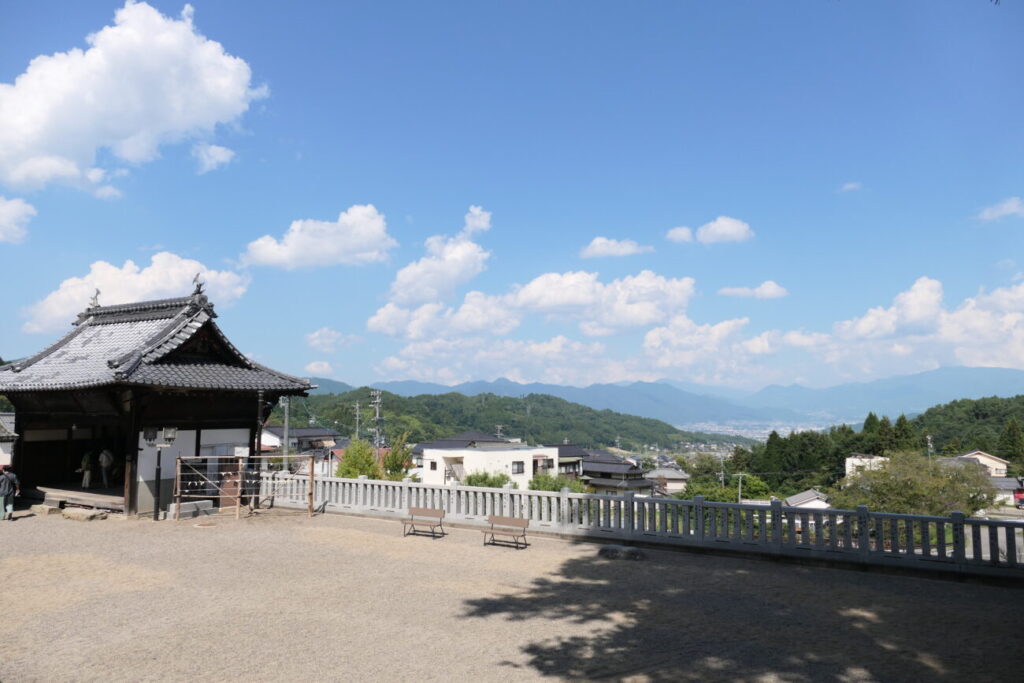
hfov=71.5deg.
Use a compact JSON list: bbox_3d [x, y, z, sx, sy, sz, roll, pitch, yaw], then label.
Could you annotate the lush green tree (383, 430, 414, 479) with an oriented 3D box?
[{"bbox_3d":[-6.863,8.039,42.432,2.000,5.300,2.000,0,-5,0],"label":"lush green tree"}]

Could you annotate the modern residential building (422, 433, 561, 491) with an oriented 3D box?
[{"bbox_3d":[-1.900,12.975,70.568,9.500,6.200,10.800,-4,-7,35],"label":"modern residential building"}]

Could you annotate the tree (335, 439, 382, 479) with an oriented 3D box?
[{"bbox_3d":[-8.773,8.134,40.414,2.600,5.200,2.500,0,-5,0],"label":"tree"}]

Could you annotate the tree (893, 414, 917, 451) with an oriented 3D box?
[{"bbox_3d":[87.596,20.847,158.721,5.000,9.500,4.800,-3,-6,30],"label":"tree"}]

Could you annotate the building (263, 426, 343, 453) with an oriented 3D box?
[{"bbox_3d":[-27.253,14.555,91.034,7.200,7.300,9.800,-5,-7,42],"label":"building"}]

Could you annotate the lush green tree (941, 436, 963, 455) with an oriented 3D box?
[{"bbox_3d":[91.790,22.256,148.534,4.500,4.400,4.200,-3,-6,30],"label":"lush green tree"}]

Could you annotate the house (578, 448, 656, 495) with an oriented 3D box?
[{"bbox_3d":[16.448,21.580,112.468,10.600,8.600,9.200,-3,-6,32],"label":"house"}]

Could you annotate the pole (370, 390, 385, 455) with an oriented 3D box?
[{"bbox_3d":[-16.499,12.185,87.240,1.750,12.200,0.900,3,-6,-30],"label":"pole"}]

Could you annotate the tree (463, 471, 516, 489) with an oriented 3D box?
[{"bbox_3d":[-1.120,7.706,35.415,2.700,2.400,2.300,0,-6,0],"label":"tree"}]

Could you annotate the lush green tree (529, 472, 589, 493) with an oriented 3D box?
[{"bbox_3d":[2.569,8.752,37.342,3.400,3.700,2.800,0,-5,0],"label":"lush green tree"}]

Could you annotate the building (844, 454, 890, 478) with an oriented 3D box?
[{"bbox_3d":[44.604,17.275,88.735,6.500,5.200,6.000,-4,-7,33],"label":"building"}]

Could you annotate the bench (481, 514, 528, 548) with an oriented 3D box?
[{"bbox_3d":[-0.163,5.064,18.868,1.300,0.730,0.490,-3,-7,31],"label":"bench"}]

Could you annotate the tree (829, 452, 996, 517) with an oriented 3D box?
[{"bbox_3d":[28.828,10.766,51.192,10.300,5.600,9.000,-3,-6,28],"label":"tree"}]

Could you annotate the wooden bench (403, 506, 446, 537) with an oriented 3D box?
[{"bbox_3d":[-2.440,5.023,19.665,1.170,0.700,0.520,-3,-6,29],"label":"wooden bench"}]

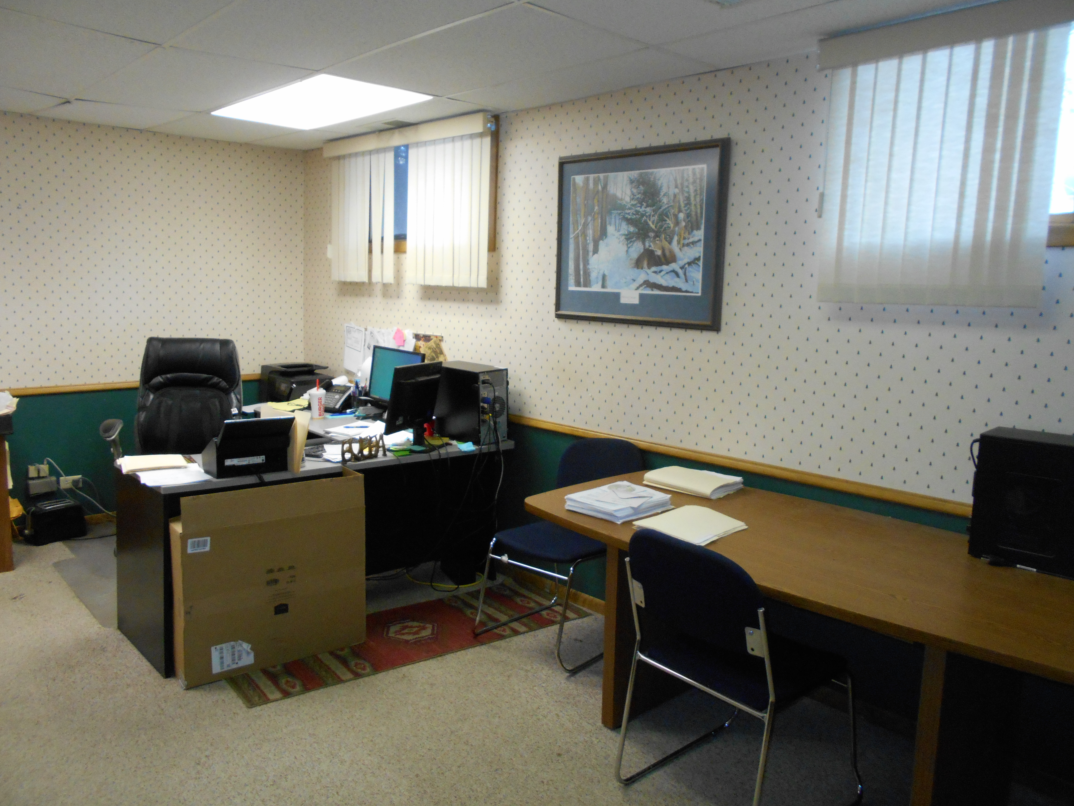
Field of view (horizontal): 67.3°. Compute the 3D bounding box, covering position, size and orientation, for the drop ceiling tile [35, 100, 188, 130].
[{"bbox_3d":[-2.187,-1.499,4.170,0.585,0.018,0.740,-7,12,-44],"label":"drop ceiling tile"}]

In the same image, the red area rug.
[{"bbox_3d":[-0.547,0.971,3.447,1.525,0.010,0.555,-5,11,-37],"label":"red area rug"}]

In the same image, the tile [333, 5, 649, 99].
[{"bbox_3d":[-0.247,-1.308,3.057,0.600,0.020,1.210,-6,11,-43],"label":"tile"}]

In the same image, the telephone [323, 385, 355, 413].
[{"bbox_3d":[-1.225,-0.028,4.852,0.223,0.137,0.193,5,9,22],"label":"telephone"}]

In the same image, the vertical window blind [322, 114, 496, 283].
[{"bbox_3d":[-0.786,-1.110,4.608,0.111,0.848,1.576,-6,11,-43],"label":"vertical window blind"}]

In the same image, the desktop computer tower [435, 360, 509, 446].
[{"bbox_3d":[-0.337,-0.008,3.896,0.183,0.342,0.415,-6,12,-43],"label":"desktop computer tower"}]

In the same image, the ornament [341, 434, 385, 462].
[{"bbox_3d":[-0.723,0.186,3.355,0.030,0.098,0.215,10,12,43],"label":"ornament"}]

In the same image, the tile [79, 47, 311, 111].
[{"bbox_3d":[-1.527,-1.385,3.521,0.600,0.020,1.210,-6,11,-43],"label":"tile"}]

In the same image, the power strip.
[{"bbox_3d":[-2.714,0.457,4.428,0.130,0.080,0.065,-7,12,-44],"label":"power strip"}]

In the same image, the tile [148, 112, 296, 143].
[{"bbox_3d":[-1.744,-1.545,4.541,0.600,0.018,0.770,-7,12,-44],"label":"tile"}]

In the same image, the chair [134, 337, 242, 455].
[{"bbox_3d":[-1.830,0.256,4.229,0.687,1.156,0.707,-1,9,-18],"label":"chair"}]

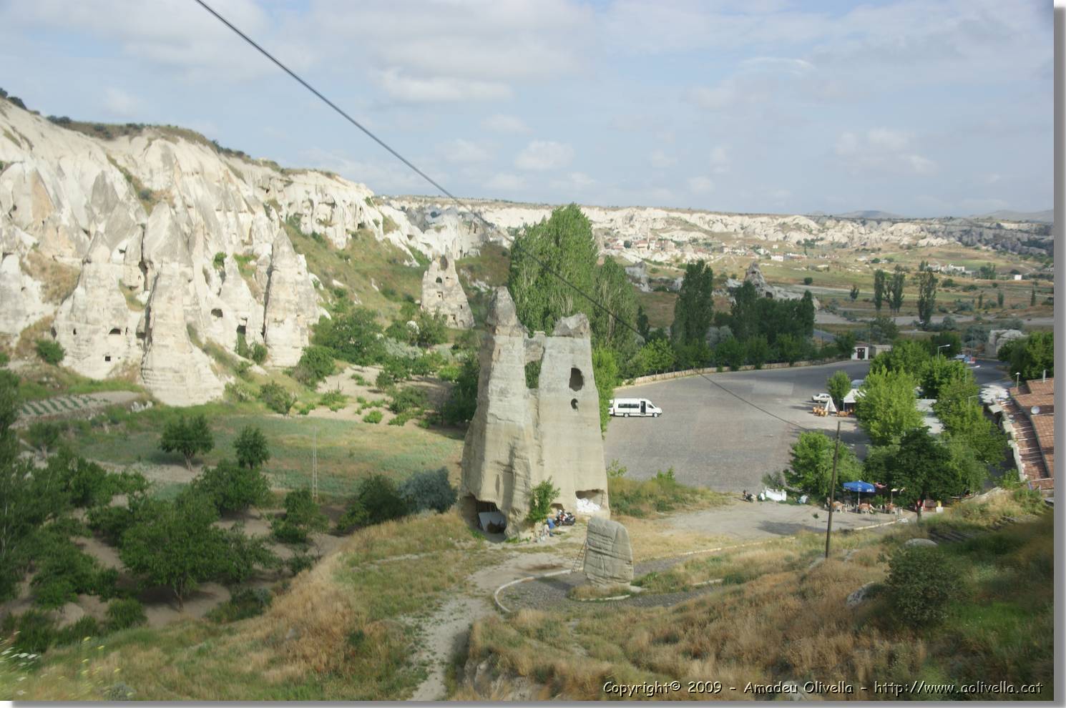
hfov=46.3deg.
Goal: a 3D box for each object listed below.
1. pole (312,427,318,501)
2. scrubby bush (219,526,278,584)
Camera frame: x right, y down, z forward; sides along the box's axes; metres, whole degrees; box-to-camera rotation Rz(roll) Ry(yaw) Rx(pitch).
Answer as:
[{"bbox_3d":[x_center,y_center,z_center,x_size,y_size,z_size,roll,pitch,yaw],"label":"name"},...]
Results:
[{"bbox_3d":[-21.776,11.033,124.631,0.450,7.491,0.400,1,6,0],"label":"pole"},{"bbox_3d":[-21.012,14.829,92.000,4.336,4.251,4.033,0,6,0],"label":"scrubby bush"}]

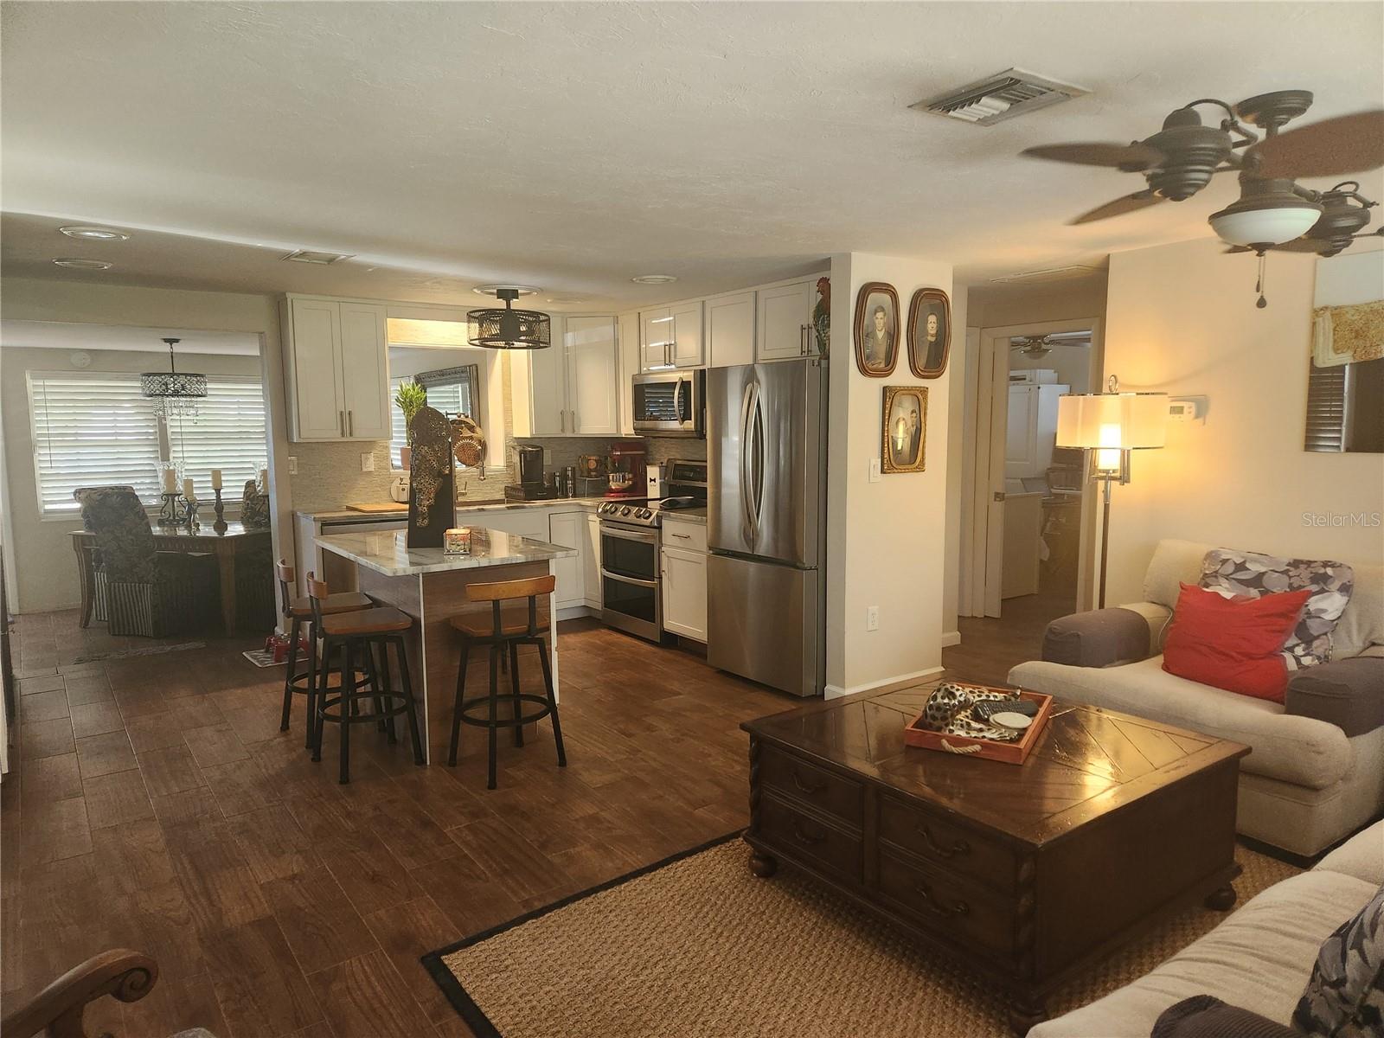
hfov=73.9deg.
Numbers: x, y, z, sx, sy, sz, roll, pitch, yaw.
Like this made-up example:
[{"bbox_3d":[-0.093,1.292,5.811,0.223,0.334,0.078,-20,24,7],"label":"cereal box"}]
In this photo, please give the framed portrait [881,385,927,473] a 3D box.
[{"bbox_3d":[1.142,-0.478,4.953,0.345,0.460,0.045,-5,8,-36],"label":"framed portrait"}]

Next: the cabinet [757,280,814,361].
[{"bbox_3d":[0.794,-1.176,5.451,0.330,0.448,0.876,-5,8,-35],"label":"cabinet"}]

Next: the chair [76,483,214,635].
[{"bbox_3d":[-3.989,0.293,6.666,0.480,1.070,0.680,1,7,11],"label":"chair"}]

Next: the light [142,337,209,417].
[{"bbox_3d":[-3.666,-0.994,6.509,0.420,0.540,0.420,-5,8,-35],"label":"light"}]

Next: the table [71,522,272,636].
[{"bbox_3d":[-3.717,0.407,7.070,1.240,0.750,1.300,1,7,8],"label":"table"}]

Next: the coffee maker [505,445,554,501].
[{"bbox_3d":[-1.252,-0.372,7.153,0.290,0.410,0.330,-5,8,-36],"label":"coffee maker"}]

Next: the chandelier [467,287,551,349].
[{"bbox_3d":[-1.143,-1.270,5.757,0.520,0.370,0.520,-5,7,-36],"label":"chandelier"}]

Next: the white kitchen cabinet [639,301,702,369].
[{"bbox_3d":[-0.018,-1.292,6.585,0.330,0.455,0.770,-5,7,-36],"label":"white kitchen cabinet"}]

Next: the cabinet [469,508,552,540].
[{"bbox_3d":[-1.626,0.373,6.926,0.930,0.880,0.620,-5,7,-36],"label":"cabinet"}]

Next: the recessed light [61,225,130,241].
[{"bbox_3d":[-2.547,-1.218,3.925,0.270,0.030,0.270,-5,8,-35],"label":"recessed light"}]

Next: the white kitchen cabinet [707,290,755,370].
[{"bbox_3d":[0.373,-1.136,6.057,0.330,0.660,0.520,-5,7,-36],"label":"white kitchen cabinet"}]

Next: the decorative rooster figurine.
[{"bbox_3d":[0.732,-1.097,4.934,0.230,0.420,0.160,2,7,24],"label":"decorative rooster figurine"}]

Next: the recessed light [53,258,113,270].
[{"bbox_3d":[-3.094,-1.296,4.673,0.270,0.030,0.270,-5,8,-35],"label":"recessed light"}]

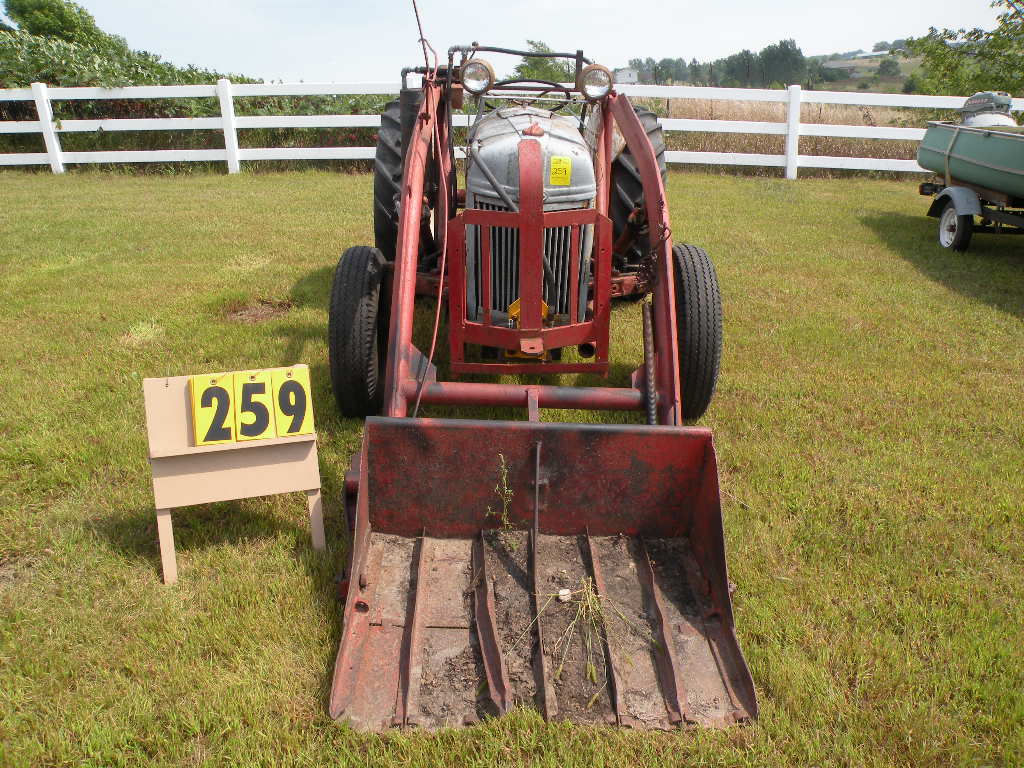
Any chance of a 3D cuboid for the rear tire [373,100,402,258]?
[{"bbox_3d":[-0.619,-1.079,4.863,0.285,1.200,1.200,0,22,0],"label":"rear tire"}]

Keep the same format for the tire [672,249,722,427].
[{"bbox_3d":[0.703,-0.198,3.308,0.165,0.730,0.730,0,22,0],"label":"tire"}]

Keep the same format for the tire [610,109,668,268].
[{"bbox_3d":[0.701,-1.072,4.873,0.285,1.200,1.200,0,22,0],"label":"tire"}]

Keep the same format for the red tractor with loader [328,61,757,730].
[{"bbox_3d":[0.058,-0.687,3.629,1.630,1.530,4.320,0,22,0],"label":"red tractor with loader"}]

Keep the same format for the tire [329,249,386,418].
[{"bbox_3d":[-0.605,-0.205,3.297,0.165,0.730,0.730,0,22,0],"label":"tire"}]

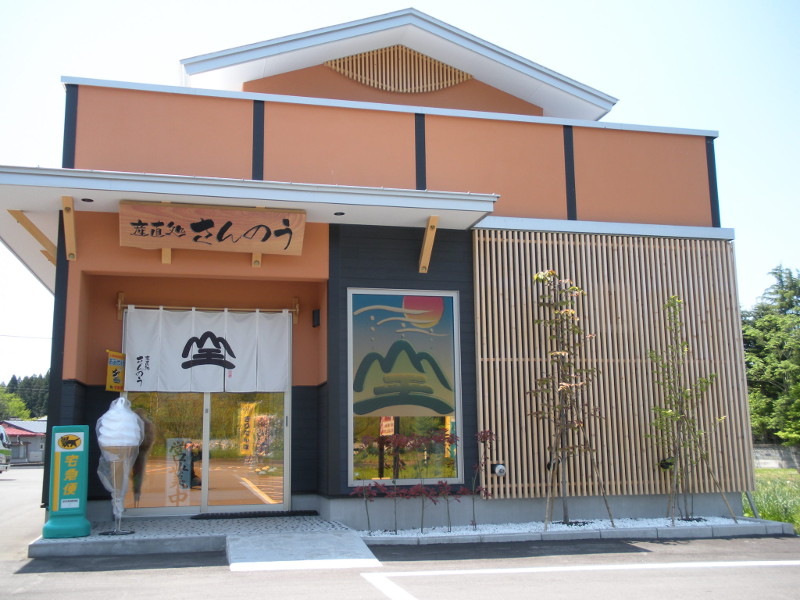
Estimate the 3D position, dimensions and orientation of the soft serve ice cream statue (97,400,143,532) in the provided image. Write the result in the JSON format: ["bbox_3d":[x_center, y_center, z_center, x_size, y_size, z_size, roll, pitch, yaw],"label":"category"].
[{"bbox_3d":[-2.592,1.520,7.683,0.410,1.235,0.400,2,-10,-14],"label":"soft serve ice cream statue"}]

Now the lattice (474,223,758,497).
[{"bbox_3d":[2.438,0.706,9.458,3.290,2.950,0.120,2,-10,-14],"label":"lattice"}]

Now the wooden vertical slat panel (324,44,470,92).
[{"bbox_3d":[0.005,-2.916,10.483,1.900,0.645,0.090,2,-10,-14],"label":"wooden vertical slat panel"}]

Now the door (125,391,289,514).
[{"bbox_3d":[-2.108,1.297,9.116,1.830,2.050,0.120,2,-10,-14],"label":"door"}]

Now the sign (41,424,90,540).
[{"bbox_3d":[-2.977,1.637,7.547,0.400,0.980,0.290,2,-10,-14],"label":"sign"}]

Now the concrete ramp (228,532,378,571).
[{"bbox_3d":[-0.822,2.069,6.871,1.160,0.160,1.050,2,-10,-14],"label":"concrete ramp"}]

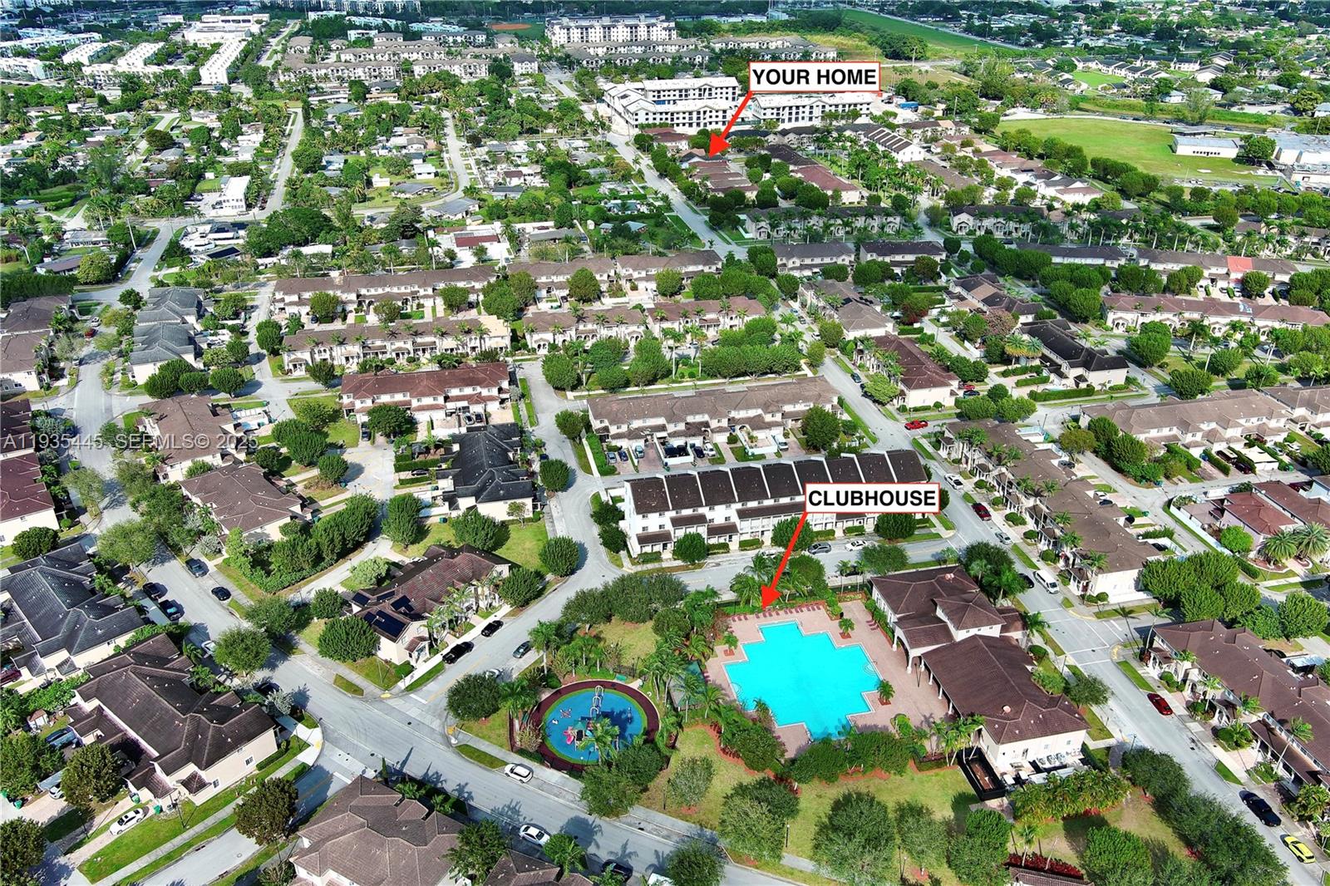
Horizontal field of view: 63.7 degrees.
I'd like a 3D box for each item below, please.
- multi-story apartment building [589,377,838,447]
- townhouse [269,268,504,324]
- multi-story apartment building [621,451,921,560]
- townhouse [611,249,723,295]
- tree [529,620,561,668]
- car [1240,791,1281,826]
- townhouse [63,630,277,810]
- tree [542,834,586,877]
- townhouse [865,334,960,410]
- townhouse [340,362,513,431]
[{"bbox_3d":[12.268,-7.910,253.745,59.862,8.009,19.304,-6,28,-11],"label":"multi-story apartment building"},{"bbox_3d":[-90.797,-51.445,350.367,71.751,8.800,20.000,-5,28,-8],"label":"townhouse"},{"bbox_3d":[23.670,11.040,228.910,63.300,12.700,16.200,-6,28,-11],"label":"multi-story apartment building"},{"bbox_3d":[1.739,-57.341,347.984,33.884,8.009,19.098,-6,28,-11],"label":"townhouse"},{"bbox_3d":[-20.502,35.059,181.991,5.500,10.000,5.500,-6,28,-10],"label":"tree"},{"bbox_3d":[86.488,52.926,155.164,2.000,1.850,5.750,-6,28,-10],"label":"car"},{"bbox_3d":[-79.853,42.638,169.463,37.600,8.800,20.000,21,34,35],"label":"townhouse"},{"bbox_3d":[-12.560,52.920,134.780,5.300,7.000,5.300,-6,28,-11],"label":"tree"},{"bbox_3d":[62.757,-19.746,275.870,18.995,8.009,34.705,-6,28,-11],"label":"townhouse"},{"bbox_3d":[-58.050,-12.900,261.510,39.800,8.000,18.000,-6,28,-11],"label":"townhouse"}]

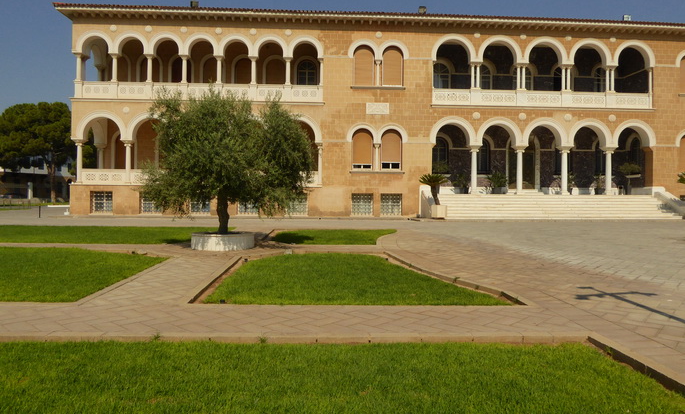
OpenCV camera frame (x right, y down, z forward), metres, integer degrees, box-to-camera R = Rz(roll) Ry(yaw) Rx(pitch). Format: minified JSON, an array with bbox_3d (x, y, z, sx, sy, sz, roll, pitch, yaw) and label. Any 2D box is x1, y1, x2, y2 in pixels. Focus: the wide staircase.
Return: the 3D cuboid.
[{"bbox_3d":[12.662,-0.028,28.012,13.703,1.400,2.400,0,0,-4],"label":"wide staircase"}]

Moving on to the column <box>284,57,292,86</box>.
[{"bbox_3d":[-3.134,-7.853,27.518,0.480,1.615,0.480,0,0,-3],"label":"column"}]

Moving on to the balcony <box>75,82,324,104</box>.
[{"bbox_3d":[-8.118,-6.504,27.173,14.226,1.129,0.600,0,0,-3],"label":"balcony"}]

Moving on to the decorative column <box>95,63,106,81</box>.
[{"bbox_3d":[-15.107,-8.188,29.688,0.460,1.520,0.420,0,0,-4],"label":"decorative column"}]

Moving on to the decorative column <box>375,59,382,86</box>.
[{"bbox_3d":[2.108,-7.831,27.811,0.400,1.550,0.400,0,0,-3],"label":"decorative column"}]

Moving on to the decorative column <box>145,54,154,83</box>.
[{"bbox_3d":[-11.292,-8.115,27.790,0.460,1.650,0.420,0,0,-4],"label":"decorative column"}]

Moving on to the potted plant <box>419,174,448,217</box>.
[{"bbox_3d":[4.860,-0.546,25.200,1.580,2.400,1.500,0,0,-3],"label":"potted plant"}]

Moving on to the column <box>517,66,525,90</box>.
[{"bbox_3d":[11.025,-7.924,29.290,0.500,1.500,0.300,0,0,-4],"label":"column"}]

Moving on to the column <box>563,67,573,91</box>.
[{"bbox_3d":[13.935,-7.964,29.485,0.500,1.530,0.300,0,0,-4],"label":"column"}]

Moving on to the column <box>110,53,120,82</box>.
[{"bbox_3d":[-13.219,-8.112,27.661,0.460,1.680,0.420,0,0,-4],"label":"column"}]

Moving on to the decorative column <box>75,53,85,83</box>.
[{"bbox_3d":[-14.883,-7.914,26.860,0.480,1.621,0.480,0,0,-3],"label":"decorative column"}]

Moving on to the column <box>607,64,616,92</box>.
[{"bbox_3d":[16.807,-8.010,29.677,0.520,1.620,0.320,0,0,-4],"label":"column"}]

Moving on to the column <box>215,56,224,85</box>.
[{"bbox_3d":[-7.063,-7.867,27.298,0.480,1.608,0.480,0,0,-3],"label":"column"}]

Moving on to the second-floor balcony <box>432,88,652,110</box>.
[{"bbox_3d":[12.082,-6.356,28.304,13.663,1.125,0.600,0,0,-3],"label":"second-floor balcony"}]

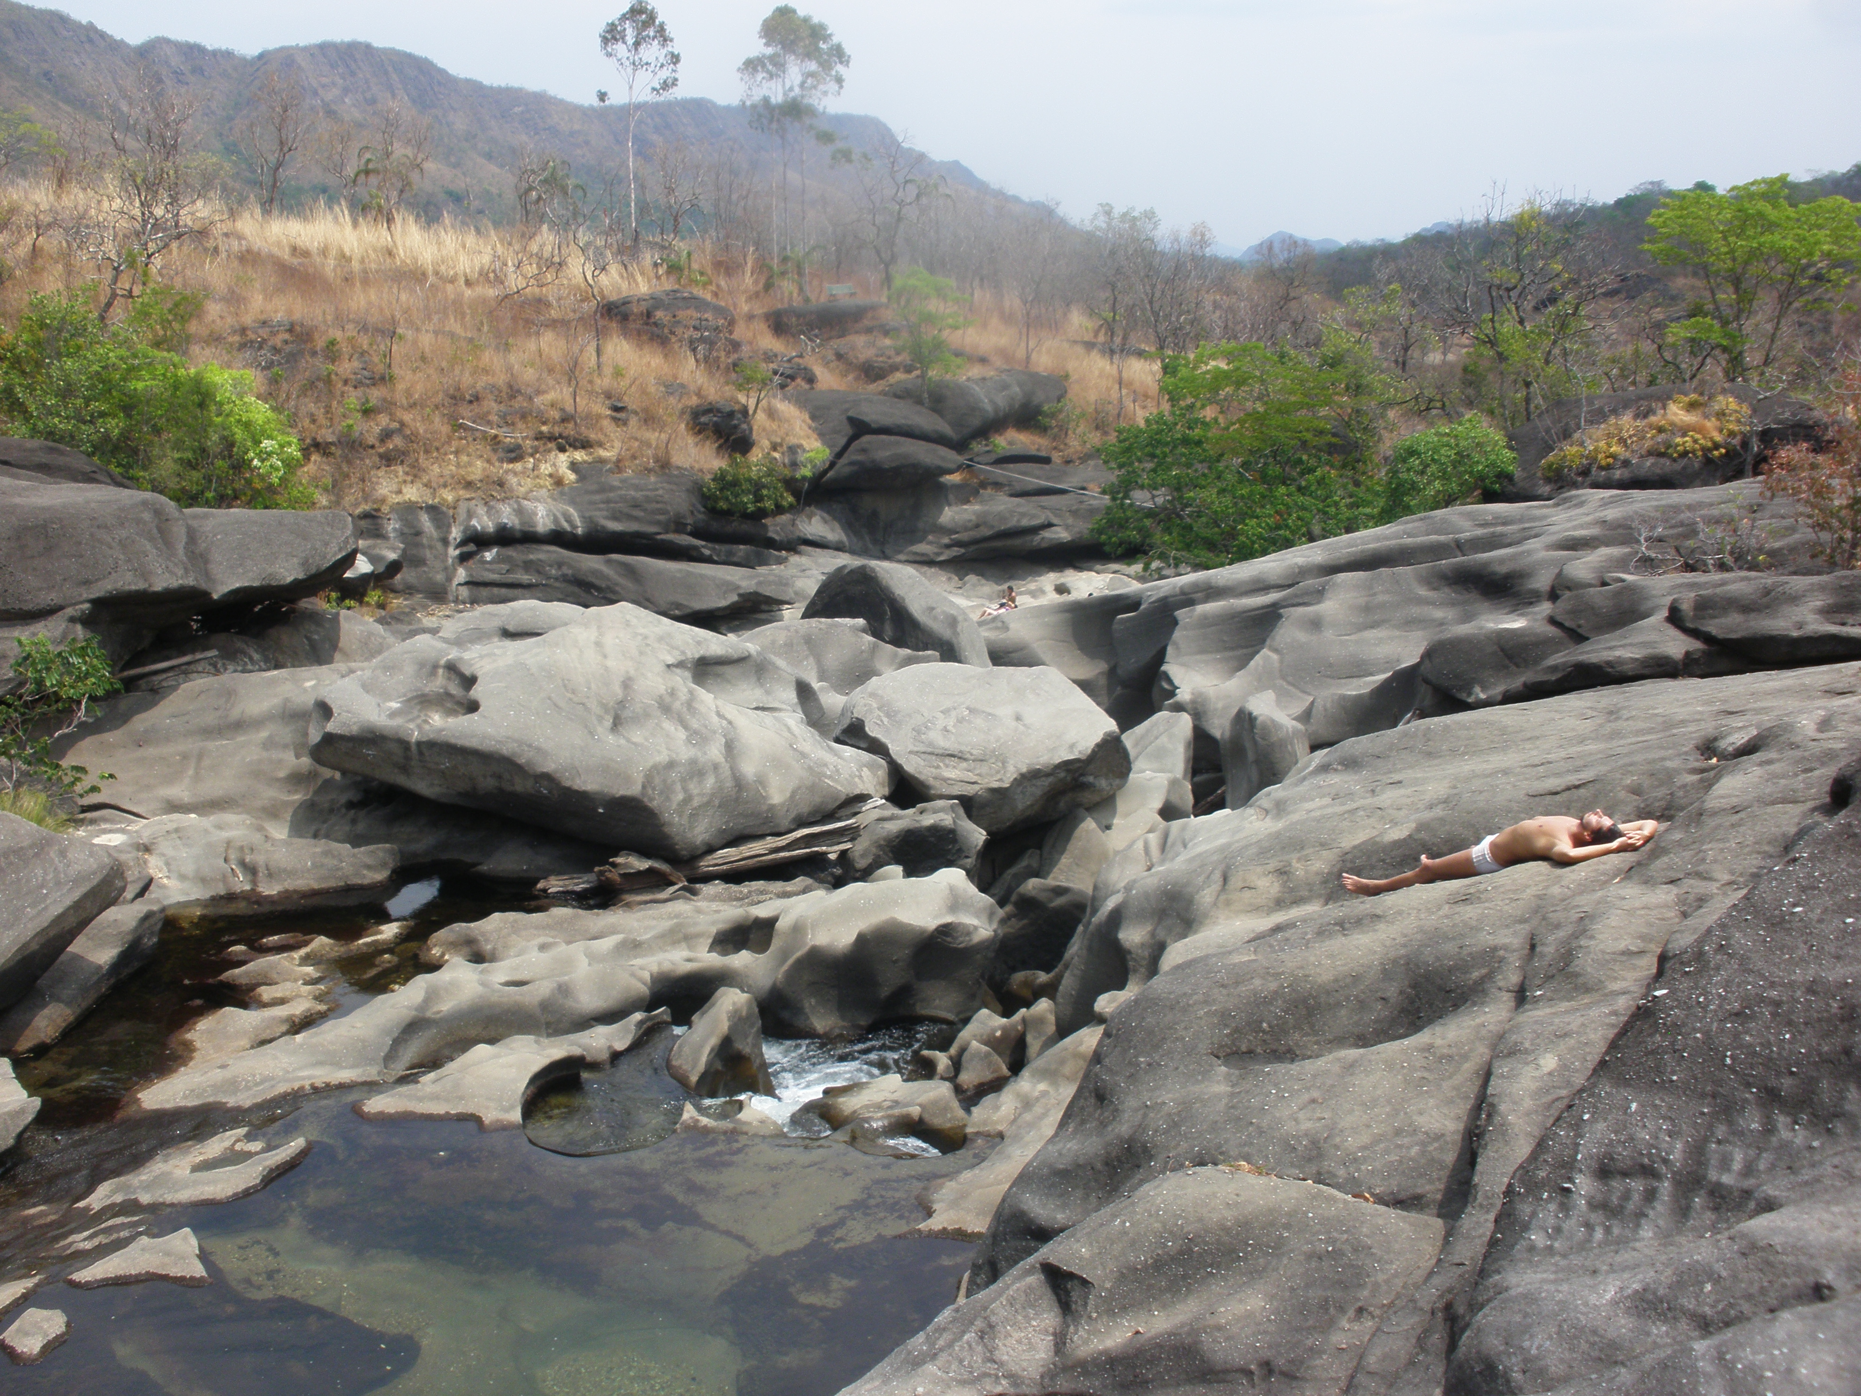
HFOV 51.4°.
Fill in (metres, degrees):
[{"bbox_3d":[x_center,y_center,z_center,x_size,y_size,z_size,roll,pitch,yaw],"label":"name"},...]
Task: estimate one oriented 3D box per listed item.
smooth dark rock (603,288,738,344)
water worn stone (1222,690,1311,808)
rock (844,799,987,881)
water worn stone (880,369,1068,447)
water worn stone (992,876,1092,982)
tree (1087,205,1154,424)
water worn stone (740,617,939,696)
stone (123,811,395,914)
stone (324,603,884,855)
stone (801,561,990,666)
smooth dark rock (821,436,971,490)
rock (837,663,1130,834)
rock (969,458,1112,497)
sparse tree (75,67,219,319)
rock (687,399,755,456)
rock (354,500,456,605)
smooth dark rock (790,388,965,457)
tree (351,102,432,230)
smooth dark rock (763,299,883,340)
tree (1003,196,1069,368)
[{"bbox_3d":[-10.334,-15.044,76.000,5.300,2.100,3.600,0,12,0],"label":"smooth dark rock"},{"bbox_3d":[3.478,0.533,20.000,0.850,1.150,0.800,0,10,0],"label":"water worn stone"},{"bbox_3d":[-0.217,2.014,27.500,2.050,1.150,1.600,0,12,0],"label":"rock"},{"bbox_3d":[1.596,-10.736,72.000,6.600,2.500,4.500,0,10,0],"label":"water worn stone"},{"bbox_3d":[1.408,2.963,24.500,1.350,1.300,1.300,0,12,0],"label":"water worn stone"},{"bbox_3d":[7.058,-14.252,72.000,2.600,8.100,2.600,0,12,0],"label":"tree"},{"bbox_3d":[-1.385,-0.587,29.500,3.000,1.400,2.300,0,10,0],"label":"water worn stone"},{"bbox_3d":[-7.800,1.885,22.500,2.900,0.850,1.600,-1,10,-8],"label":"stone"},{"bbox_3d":[-4.980,0.496,30.000,8.300,3.000,5.000,0,12,0],"label":"stone"},{"bbox_3d":[-0.663,-1.501,36.000,3.300,2.100,2.700,0,10,0],"label":"stone"},{"bbox_3d":[-1.168,-7.400,61.000,4.700,1.700,3.500,0,10,0],"label":"smooth dark rock"},{"bbox_3d":[0.631,0.596,23.000,3.300,1.650,2.400,0,10,0],"label":"rock"},{"bbox_3d":[3.711,-7.397,65.000,4.800,1.050,3.000,0,12,0],"label":"rock"},{"bbox_3d":[-23.079,-14.879,57.000,4.000,7.300,3.900,0,12,0],"label":"sparse tree"},{"bbox_3d":[-6.815,-8.803,63.000,2.200,1.800,1.900,0,12,0],"label":"rock"},{"bbox_3d":[-11.709,-3.246,43.000,2.100,2.100,1.900,0,10,0],"label":"rock"},{"bbox_3d":[-1.929,-9.253,65.000,5.600,2.100,4.000,0,10,0],"label":"smooth dark rock"},{"bbox_3d":[-24.492,-24.096,88.000,3.300,5.700,3.000,0,10,0],"label":"tree"},{"bbox_3d":[-5.174,-18.519,95.000,5.900,1.800,4.000,0,10,0],"label":"smooth dark rock"},{"bbox_3d":[4.387,-17.127,80.000,2.800,6.900,2.700,0,12,0],"label":"tree"}]

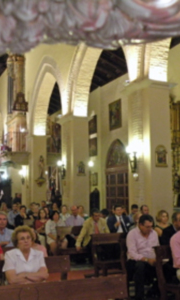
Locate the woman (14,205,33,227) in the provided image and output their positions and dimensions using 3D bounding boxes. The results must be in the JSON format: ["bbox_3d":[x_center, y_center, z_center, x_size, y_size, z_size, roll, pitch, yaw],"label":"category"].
[{"bbox_3d":[-1.866,2.210,10.801,0.500,1.250,0.750,2,-6,-24],"label":"woman"}]

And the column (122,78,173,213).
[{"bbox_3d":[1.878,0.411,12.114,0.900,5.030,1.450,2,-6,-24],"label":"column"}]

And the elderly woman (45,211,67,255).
[{"bbox_3d":[-0.780,2.020,8.904,0.520,1.220,0.800,2,-6,-24],"label":"elderly woman"}]

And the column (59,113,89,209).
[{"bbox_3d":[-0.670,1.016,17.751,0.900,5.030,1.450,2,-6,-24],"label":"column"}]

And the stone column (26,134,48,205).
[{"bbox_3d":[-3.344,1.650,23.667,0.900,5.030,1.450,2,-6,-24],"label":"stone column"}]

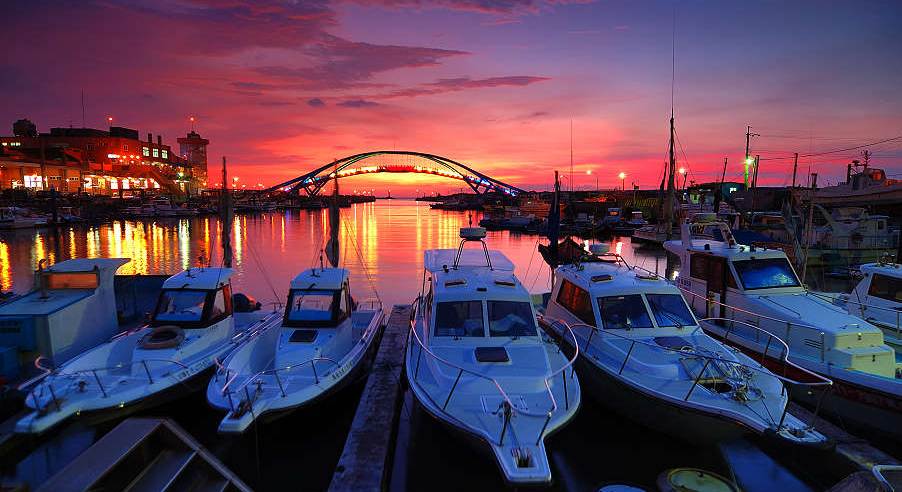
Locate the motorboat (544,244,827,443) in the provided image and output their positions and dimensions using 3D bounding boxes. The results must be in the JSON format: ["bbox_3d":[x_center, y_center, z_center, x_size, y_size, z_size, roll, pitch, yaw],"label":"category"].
[{"bbox_3d":[4.000,1.747,9.184,2.850,3.100,8.000,0,6,-2],"label":"motorboat"}]

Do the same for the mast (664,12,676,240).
[{"bbox_3d":[17.200,-9.143,35.236,0.700,17.200,0.700,0,6,0],"label":"mast"}]

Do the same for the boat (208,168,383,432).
[{"bbox_3d":[-3.000,0.709,9.728,2.400,5.050,7.900,0,6,-2],"label":"boat"}]

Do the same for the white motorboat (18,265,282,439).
[{"bbox_3d":[-6.050,2.013,9.765,2.550,2.450,7.900,-1,6,-5],"label":"white motorboat"}]

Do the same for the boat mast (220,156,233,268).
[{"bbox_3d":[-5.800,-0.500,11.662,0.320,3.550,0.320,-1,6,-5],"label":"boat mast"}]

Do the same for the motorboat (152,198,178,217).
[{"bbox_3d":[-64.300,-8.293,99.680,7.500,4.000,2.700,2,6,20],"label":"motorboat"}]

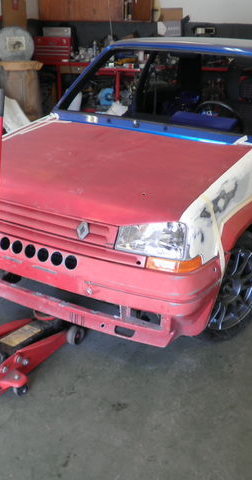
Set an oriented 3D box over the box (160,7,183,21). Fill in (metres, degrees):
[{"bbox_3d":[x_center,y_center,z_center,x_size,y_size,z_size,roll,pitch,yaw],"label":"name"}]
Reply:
[{"bbox_3d":[0.672,-3.338,7.100,0.320,0.200,0.250,-1,24,-5],"label":"box"}]

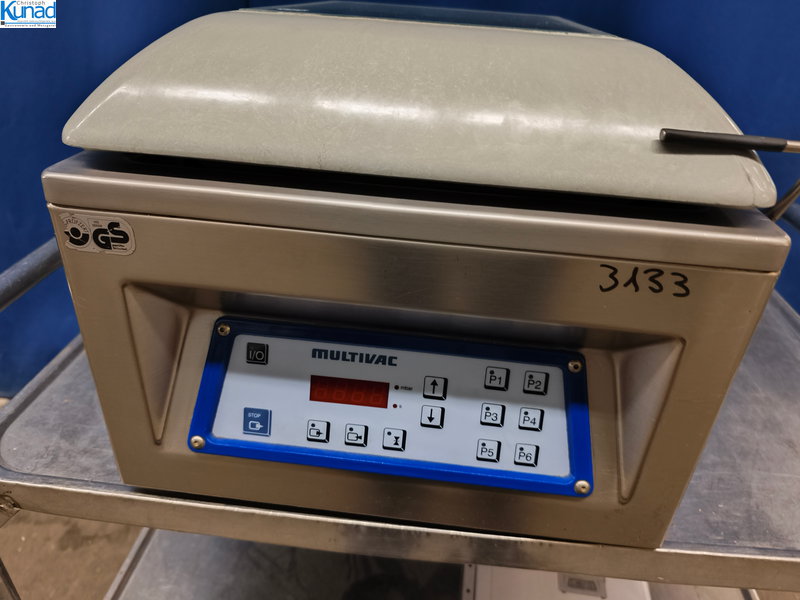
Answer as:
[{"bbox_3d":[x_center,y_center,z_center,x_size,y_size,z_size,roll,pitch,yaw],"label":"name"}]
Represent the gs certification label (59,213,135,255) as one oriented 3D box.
[{"bbox_3d":[-0.165,-0.036,0.292,0.041,0.023,0.001,5,28,3],"label":"gs certification label"}]

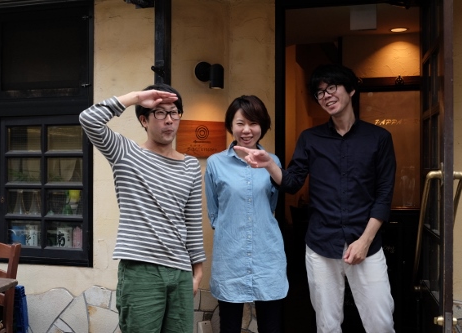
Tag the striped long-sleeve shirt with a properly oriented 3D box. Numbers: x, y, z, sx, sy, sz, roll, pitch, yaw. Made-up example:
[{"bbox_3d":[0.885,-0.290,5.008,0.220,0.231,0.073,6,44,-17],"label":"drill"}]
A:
[{"bbox_3d":[-0.396,0.076,2.550,0.540,0.780,0.320,0,0,-14],"label":"striped long-sleeve shirt"}]

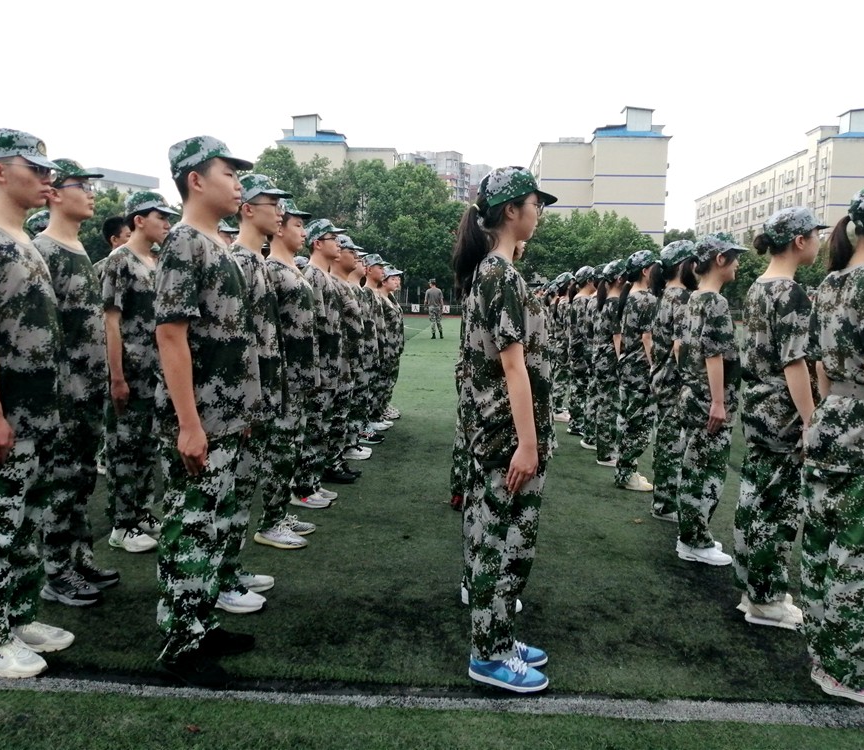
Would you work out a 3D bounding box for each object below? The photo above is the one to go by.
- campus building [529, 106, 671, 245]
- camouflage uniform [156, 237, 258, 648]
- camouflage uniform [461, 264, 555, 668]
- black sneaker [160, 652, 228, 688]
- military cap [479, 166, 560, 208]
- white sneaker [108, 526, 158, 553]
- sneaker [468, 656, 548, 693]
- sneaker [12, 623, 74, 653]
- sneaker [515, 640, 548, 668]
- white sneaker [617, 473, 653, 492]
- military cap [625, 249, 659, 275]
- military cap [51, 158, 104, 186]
[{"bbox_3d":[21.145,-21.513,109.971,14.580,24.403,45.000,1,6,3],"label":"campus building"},{"bbox_3d":[-0.762,0.240,2.538,0.320,1.470,0.470,2,6,3],"label":"camouflage uniform"},{"bbox_3d":[0.239,0.281,2.481,0.285,1.340,0.430,1,6,3],"label":"camouflage uniform"},{"bbox_3d":[-0.779,0.954,2.514,0.285,0.115,0.108,3,6,22],"label":"black sneaker"},{"bbox_3d":[0.270,-0.597,2.392,0.270,0.130,0.175,1,6,3],"label":"military cap"},{"bbox_3d":[-1.510,0.818,3.801,0.285,0.115,0.108,3,6,17],"label":"white sneaker"},{"bbox_3d":[0.251,0.956,2.498,0.275,0.105,0.100,3,6,14],"label":"sneaker"},{"bbox_3d":[-1.426,0.921,2.710,0.290,0.120,0.110,1,5,-3],"label":"sneaker"},{"bbox_3d":[0.282,0.974,2.674,0.270,0.110,0.100,1,6,-9],"label":"sneaker"},{"bbox_3d":[1.424,0.751,5.256,0.256,0.105,0.097,3,6,15],"label":"white sneaker"},{"bbox_3d":[1.453,-0.780,5.160,0.265,0.135,0.175,-6,5,7],"label":"military cap"},{"bbox_3d":[-1.431,-0.809,2.991,0.275,0.125,0.180,1,6,3],"label":"military cap"}]

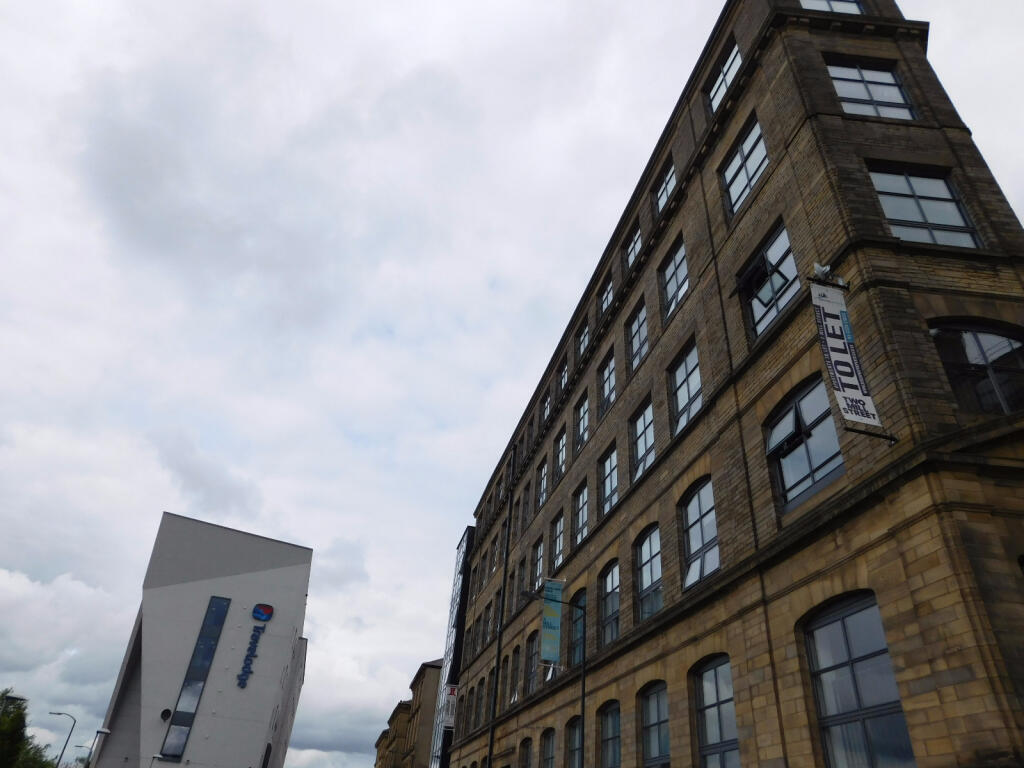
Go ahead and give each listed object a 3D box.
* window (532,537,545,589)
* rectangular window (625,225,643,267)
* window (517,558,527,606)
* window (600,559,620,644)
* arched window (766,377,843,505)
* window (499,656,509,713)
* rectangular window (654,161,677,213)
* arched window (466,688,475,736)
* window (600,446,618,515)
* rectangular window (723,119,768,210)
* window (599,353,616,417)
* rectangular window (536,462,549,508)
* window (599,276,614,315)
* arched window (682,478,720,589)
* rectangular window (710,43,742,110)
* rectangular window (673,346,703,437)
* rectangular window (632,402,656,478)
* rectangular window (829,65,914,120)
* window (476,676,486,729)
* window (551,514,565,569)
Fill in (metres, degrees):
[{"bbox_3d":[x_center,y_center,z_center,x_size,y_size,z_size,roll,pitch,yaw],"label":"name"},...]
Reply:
[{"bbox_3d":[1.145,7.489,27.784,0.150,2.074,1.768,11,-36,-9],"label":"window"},{"bbox_3d":[4.383,-4.794,24.416,0.200,1.632,1.680,11,-35,-9],"label":"rectangular window"},{"bbox_3d":[0.563,9.168,31.339,0.180,2.100,1.330,11,-35,-9],"label":"window"},{"bbox_3d":[2.936,6.412,19.951,0.180,2.191,1.610,11,-35,-9],"label":"window"},{"bbox_3d":[5.129,1.075,11.898,0.200,1.870,1.748,11,-35,-9],"label":"arched window"},{"bbox_3d":[-0.254,13.635,30.849,0.180,2.240,1.365,11,-35,-9],"label":"window"},{"bbox_3d":[5.174,-6.643,22.689,0.180,1.435,1.575,11,-35,-9],"label":"rectangular window"},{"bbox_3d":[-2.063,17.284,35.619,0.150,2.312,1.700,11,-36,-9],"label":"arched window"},{"bbox_3d":[3.180,3.096,21.851,0.200,2.006,1.680,11,-35,-9],"label":"window"},{"bbox_3d":[5.842,-5.390,16.895,0.180,1.890,1.890,11,-35,-9],"label":"rectangular window"},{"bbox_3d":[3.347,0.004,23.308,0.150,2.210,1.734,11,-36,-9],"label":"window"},{"bbox_3d":[1.484,4.523,30.950,0.200,2.040,1.714,11,-35,-9],"label":"rectangular window"},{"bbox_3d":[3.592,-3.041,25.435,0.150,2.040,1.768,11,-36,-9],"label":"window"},{"bbox_3d":[4.309,3.362,15.416,0.180,2.163,1.680,11,-35,-9],"label":"arched window"},{"bbox_3d":[5.950,-8.410,19.021,0.200,1.632,1.714,11,-35,-9],"label":"rectangular window"},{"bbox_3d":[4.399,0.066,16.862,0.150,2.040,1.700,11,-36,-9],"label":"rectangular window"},{"bbox_3d":[3.826,1.605,19.628,0.200,2.006,1.680,11,-35,-9],"label":"rectangular window"},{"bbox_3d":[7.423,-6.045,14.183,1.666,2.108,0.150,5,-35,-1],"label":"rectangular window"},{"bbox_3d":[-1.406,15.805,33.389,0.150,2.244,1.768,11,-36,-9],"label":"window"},{"bbox_3d":[1.864,6.132,26.381,0.200,2.006,1.680,11,-35,-9],"label":"window"}]

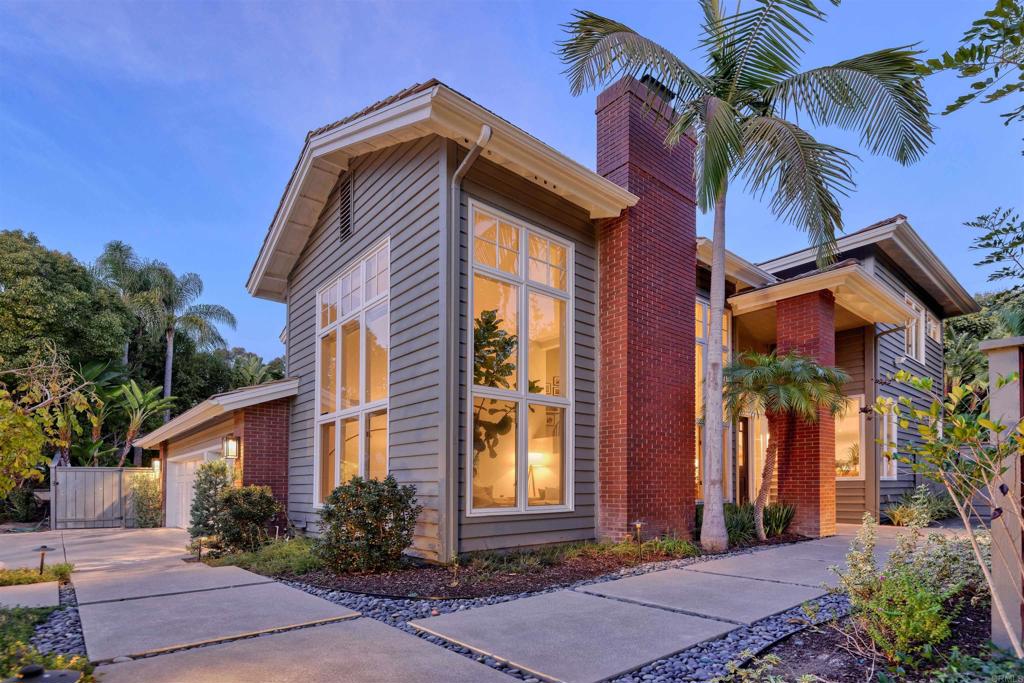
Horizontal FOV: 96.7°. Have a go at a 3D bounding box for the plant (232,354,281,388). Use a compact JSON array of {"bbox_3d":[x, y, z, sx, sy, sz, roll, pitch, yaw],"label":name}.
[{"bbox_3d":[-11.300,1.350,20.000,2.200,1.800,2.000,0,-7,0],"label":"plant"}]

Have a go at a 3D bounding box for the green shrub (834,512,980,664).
[{"bbox_3d":[2.850,1.780,3.300,0.900,0.950,0.850,0,-7,0],"label":"green shrub"}]

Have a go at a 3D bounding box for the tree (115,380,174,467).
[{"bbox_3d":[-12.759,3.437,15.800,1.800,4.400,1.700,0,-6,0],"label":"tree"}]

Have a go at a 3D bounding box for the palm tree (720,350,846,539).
[{"bbox_3d":[4.560,1.760,7.700,2.100,3.200,2.050,0,-6,0],"label":"palm tree"}]

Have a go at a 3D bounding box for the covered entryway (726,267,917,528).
[{"bbox_3d":[7.400,1.350,11.100,4.200,5.400,2.700,5,-9,-37],"label":"covered entryway"}]

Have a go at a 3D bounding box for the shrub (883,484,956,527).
[{"bbox_3d":[8.506,3.444,9.500,1.300,0.800,1.150,0,-6,0],"label":"shrub"}]

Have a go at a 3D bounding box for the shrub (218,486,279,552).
[{"bbox_3d":[-4.900,3.300,8.450,1.100,1.150,1.050,0,-7,0],"label":"shrub"}]

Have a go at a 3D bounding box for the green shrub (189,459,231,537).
[{"bbox_3d":[-5.366,2.812,8.100,0.720,1.350,0.720,0,-6,0],"label":"green shrub"}]

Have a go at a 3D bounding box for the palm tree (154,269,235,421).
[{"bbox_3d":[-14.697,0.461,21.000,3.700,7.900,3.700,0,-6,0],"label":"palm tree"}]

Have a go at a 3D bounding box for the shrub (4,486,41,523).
[{"bbox_3d":[-16.382,5.411,15.200,1.100,1.200,1.100,0,-6,0],"label":"shrub"}]

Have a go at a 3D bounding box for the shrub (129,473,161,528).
[{"bbox_3d":[-11.274,4.891,14.000,0.900,1.720,0.800,0,-6,0],"label":"shrub"}]

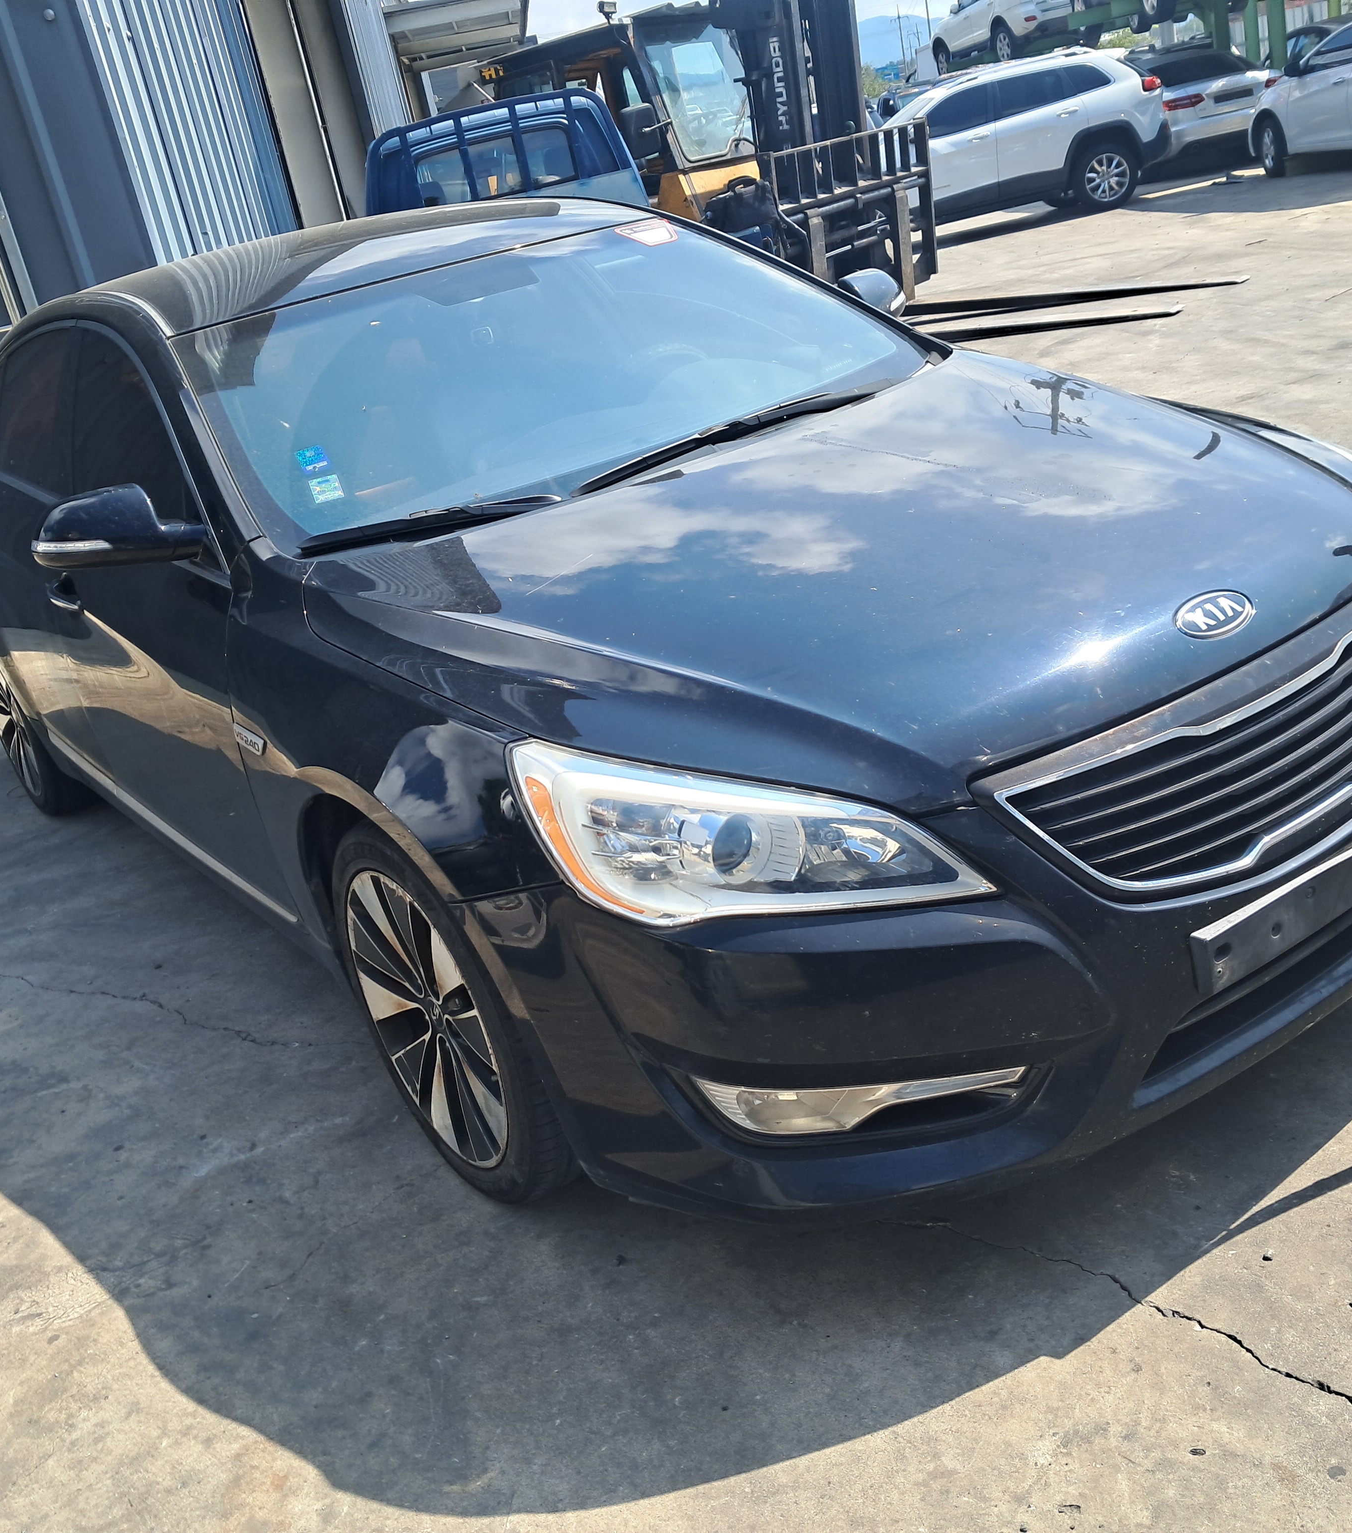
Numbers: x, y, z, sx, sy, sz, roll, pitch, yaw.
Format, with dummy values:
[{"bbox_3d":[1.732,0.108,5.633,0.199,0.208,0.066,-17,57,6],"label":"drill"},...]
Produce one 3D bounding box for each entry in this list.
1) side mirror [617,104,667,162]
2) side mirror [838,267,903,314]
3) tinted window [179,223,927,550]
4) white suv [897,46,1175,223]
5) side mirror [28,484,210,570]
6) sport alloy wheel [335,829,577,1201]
[{"bbox_3d":[-0.237,-4.380,11.000,0.250,0.340,0.100,-22,22,-24],"label":"side mirror"},{"bbox_3d":[0.506,-1.083,3.677,0.240,0.160,0.200,-24,23,-29],"label":"side mirror"},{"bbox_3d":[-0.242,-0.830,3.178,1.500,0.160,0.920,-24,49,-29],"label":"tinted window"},{"bbox_3d":[3.078,-6.722,17.657,4.620,1.690,1.860,-15,21,-9],"label":"white suv"},{"bbox_3d":[-0.989,-0.424,2.789,0.240,0.160,0.200,-24,23,-29],"label":"side mirror"},{"bbox_3d":[-0.294,0.350,2.476,0.240,0.665,0.665,-24,23,-29],"label":"sport alloy wheel"}]

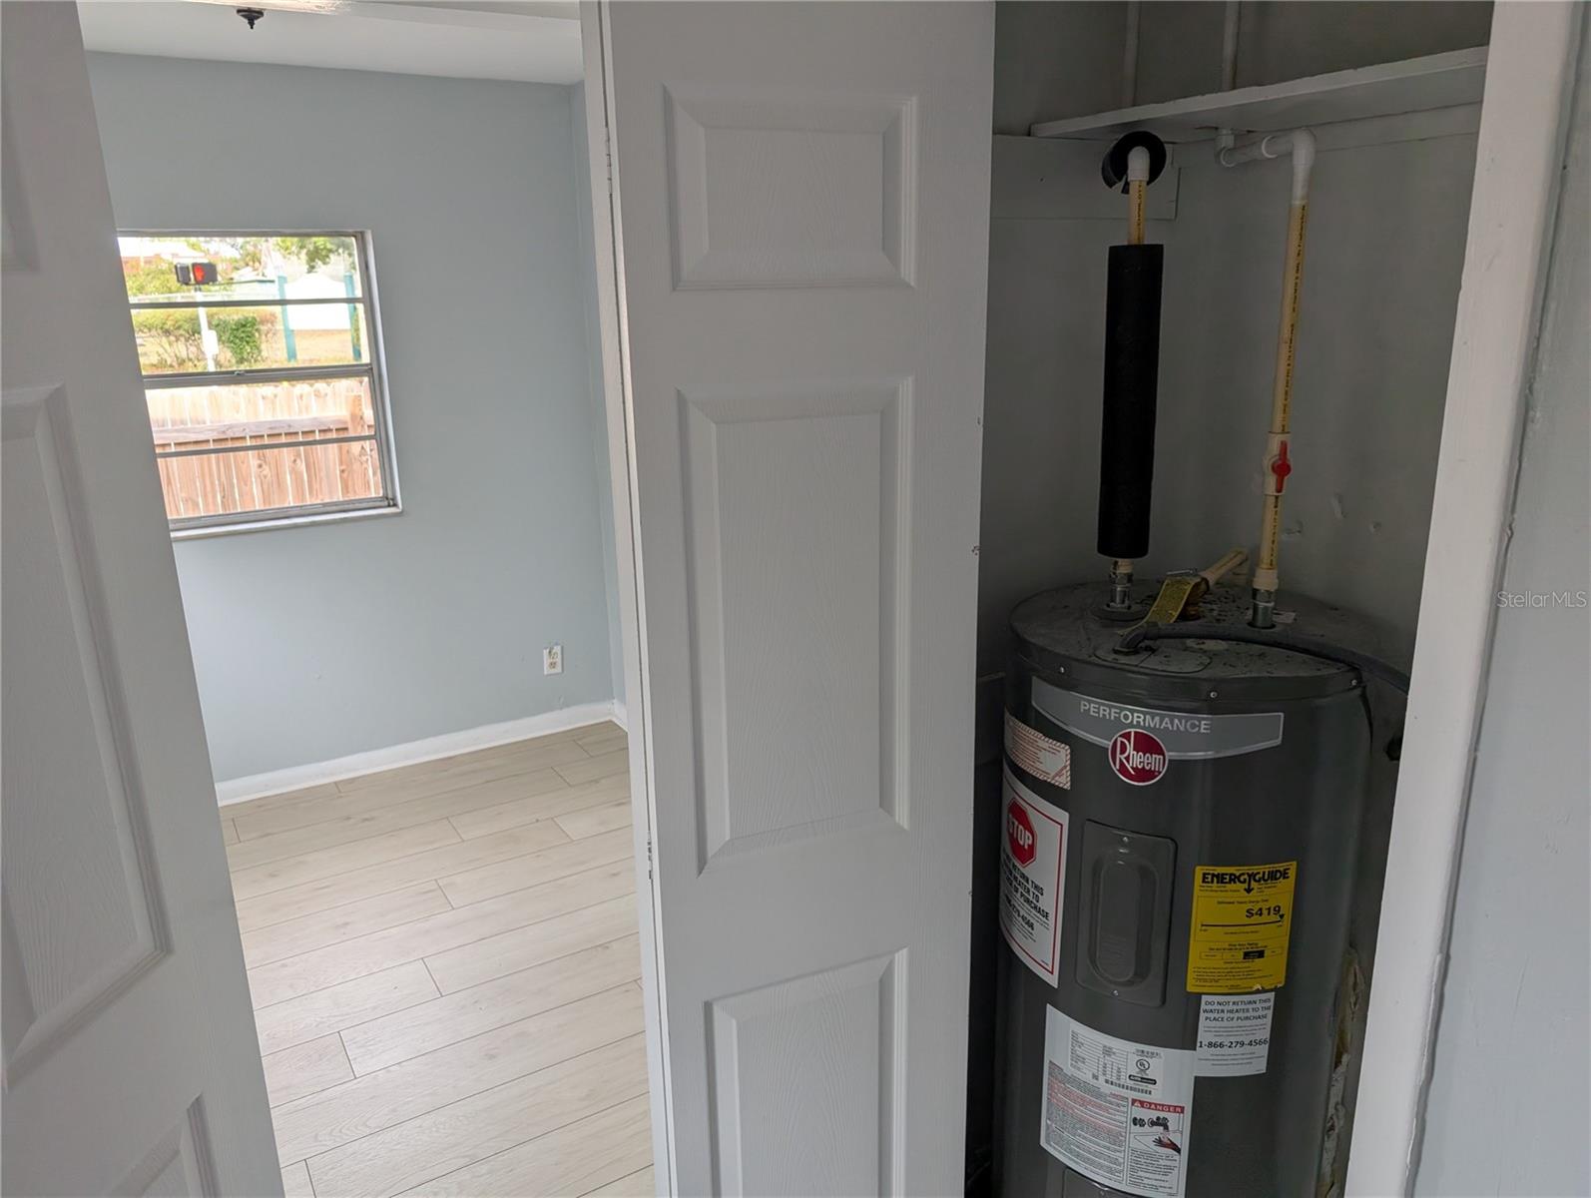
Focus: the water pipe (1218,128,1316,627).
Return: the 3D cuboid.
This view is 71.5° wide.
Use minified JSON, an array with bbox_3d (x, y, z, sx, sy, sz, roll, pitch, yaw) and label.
[{"bbox_3d":[0.634,-0.298,1.560,0.056,0.670,0.167,-10,17,-30],"label":"water pipe"}]

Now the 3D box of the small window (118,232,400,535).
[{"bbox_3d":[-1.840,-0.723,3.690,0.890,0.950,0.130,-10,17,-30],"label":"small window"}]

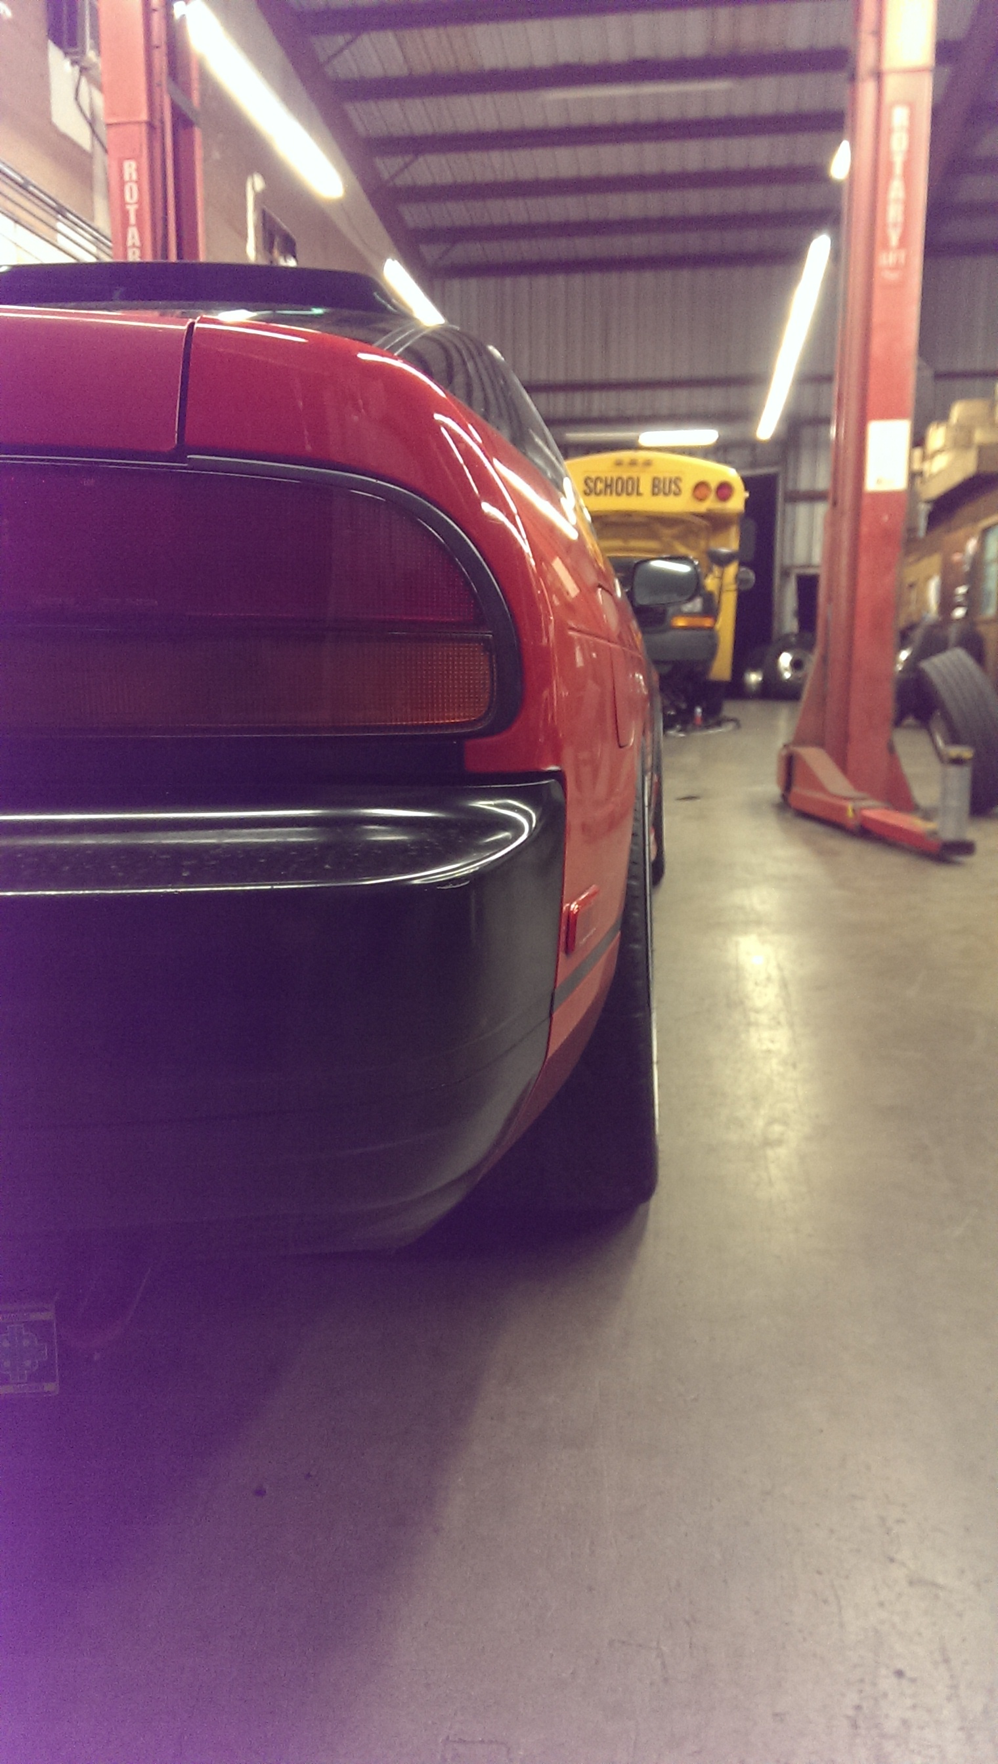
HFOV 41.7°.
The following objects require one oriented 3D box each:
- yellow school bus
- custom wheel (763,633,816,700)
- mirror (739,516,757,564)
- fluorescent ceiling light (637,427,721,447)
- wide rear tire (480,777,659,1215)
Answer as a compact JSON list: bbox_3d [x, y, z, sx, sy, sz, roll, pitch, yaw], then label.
[{"bbox_3d":[1.719,-3.631,16.505,2.400,2.950,6.800,1,10,7],"label":"yellow school bus"},{"bbox_3d":[4.554,-3.288,20.052,1.020,1.020,0.280,2,10,8],"label":"custom wheel"},{"bbox_3d":[2.752,-3.770,14.466,0.190,0.500,0.120,1,10,7],"label":"mirror"},{"bbox_3d":[2.813,-6.949,20.508,1.220,0.100,0.130,2,10,8],"label":"fluorescent ceiling light"},{"bbox_3d":[0.096,0.119,1.790,0.240,0.635,0.635,0,10,8],"label":"wide rear tire"}]

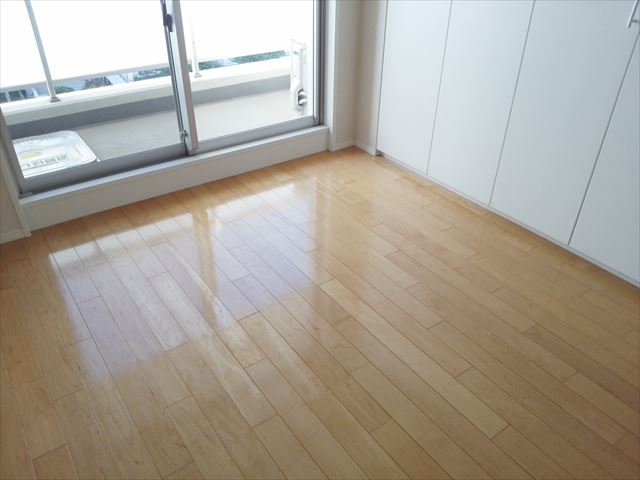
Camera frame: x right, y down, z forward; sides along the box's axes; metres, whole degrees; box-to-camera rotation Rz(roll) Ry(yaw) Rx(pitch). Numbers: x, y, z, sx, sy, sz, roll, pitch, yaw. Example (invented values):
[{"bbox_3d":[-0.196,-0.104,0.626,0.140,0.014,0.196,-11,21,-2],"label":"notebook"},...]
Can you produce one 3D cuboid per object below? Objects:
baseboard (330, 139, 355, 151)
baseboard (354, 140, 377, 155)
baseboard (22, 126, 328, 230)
[{"bbox_3d":[0.155,-0.626,3.282,0.174,0.052,0.018,-20,38,-29],"label":"baseboard"},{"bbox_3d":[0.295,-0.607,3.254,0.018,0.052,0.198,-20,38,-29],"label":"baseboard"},{"bbox_3d":[-0.680,-0.384,2.811,1.769,0.146,0.030,-20,38,-29],"label":"baseboard"}]

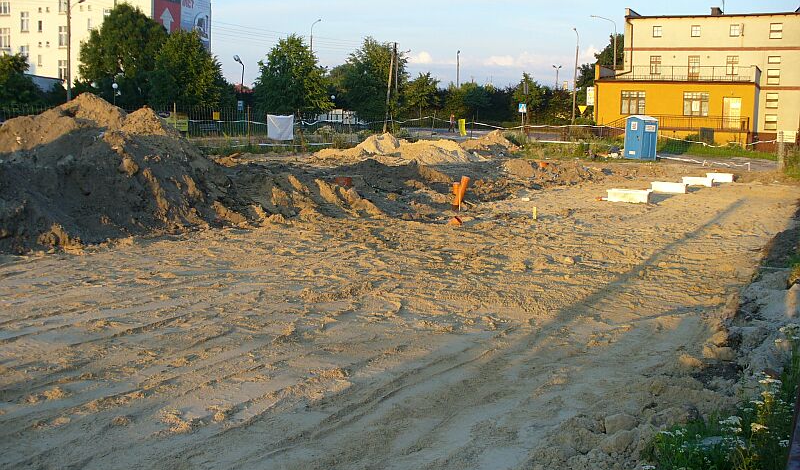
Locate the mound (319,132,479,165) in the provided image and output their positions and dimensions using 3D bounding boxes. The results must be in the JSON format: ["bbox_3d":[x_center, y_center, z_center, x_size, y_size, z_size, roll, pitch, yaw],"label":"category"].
[{"bbox_3d":[-0.153,-3.843,37.300,6.800,1.150,4.000,2,8,0],"label":"mound"}]

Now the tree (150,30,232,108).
[{"bbox_3d":[-17.395,-12.831,71.000,6.700,8.100,6.500,0,9,-14],"label":"tree"}]

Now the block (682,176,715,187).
[{"bbox_3d":[8.506,-1.529,24.382,0.820,0.270,0.420,5,9,28],"label":"block"}]

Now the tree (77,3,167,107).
[{"bbox_3d":[-25.404,-15.506,78.000,8.200,10.900,8.000,-1,9,-18],"label":"tree"}]

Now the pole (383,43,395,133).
[{"bbox_3d":[-0.956,-12.549,73.497,0.950,7.600,0.400,1,8,0],"label":"pole"}]

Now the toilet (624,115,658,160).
[{"bbox_3d":[12.697,-5.140,44.849,1.170,2.280,1.150,-4,9,-32],"label":"toilet"}]

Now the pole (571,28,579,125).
[{"bbox_3d":[15.787,-14.174,77.405,0.350,9.000,0.900,5,8,25],"label":"pole"}]

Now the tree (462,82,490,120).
[{"bbox_3d":[8.100,-13.755,89.702,2.800,4.500,2.800,1,8,0],"label":"tree"}]

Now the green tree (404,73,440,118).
[{"bbox_3d":[2.348,-13.715,86.643,3.500,5.400,3.500,1,8,0],"label":"green tree"}]

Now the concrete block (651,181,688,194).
[{"bbox_3d":[6.968,-1.237,22.081,0.840,0.280,0.420,5,9,28],"label":"concrete block"}]

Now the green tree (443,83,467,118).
[{"bbox_3d":[5.481,-12.711,86.000,2.500,4.900,2.500,2,8,0],"label":"green tree"}]

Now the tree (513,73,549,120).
[{"bbox_3d":[13.640,-13.919,88.650,3.500,5.300,3.500,1,8,0],"label":"tree"}]

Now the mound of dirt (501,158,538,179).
[{"bbox_3d":[3.779,-2.126,26.967,1.000,0.500,1.000,1,8,0],"label":"mound of dirt"}]

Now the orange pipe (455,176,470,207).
[{"bbox_3d":[1.535,-1.081,21.000,0.380,0.740,0.220,2,8,0],"label":"orange pipe"}]

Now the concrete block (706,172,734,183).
[{"bbox_3d":[11.619,-2.098,31.000,1.000,0.310,0.420,5,9,20],"label":"concrete block"}]

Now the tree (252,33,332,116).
[{"bbox_3d":[-8.800,-12.377,70.000,6.300,8.000,6.200,1,8,-7],"label":"tree"}]

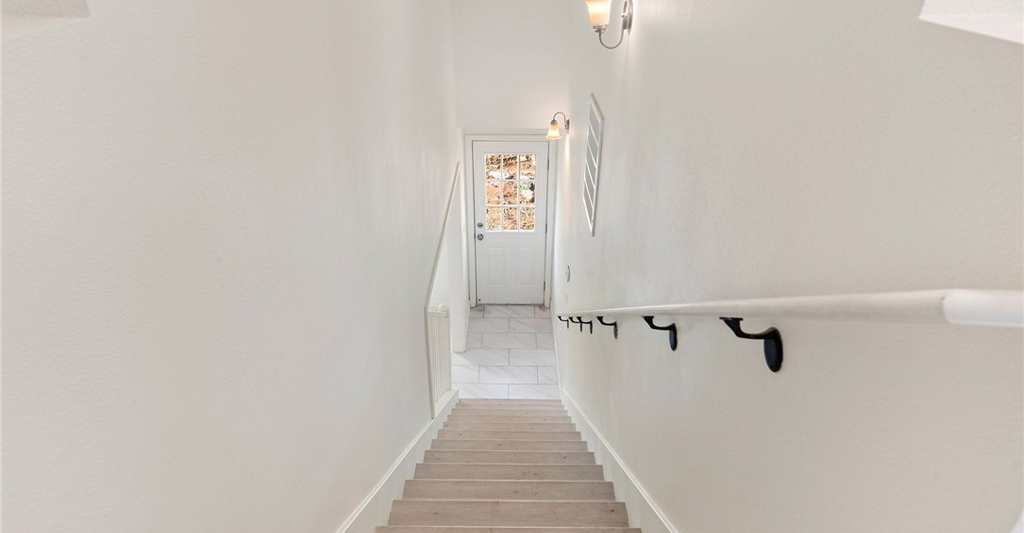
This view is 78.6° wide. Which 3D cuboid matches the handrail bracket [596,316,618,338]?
[{"bbox_3d":[0.441,0.284,2.916,0.098,0.115,0.060,0,29,0],"label":"handrail bracket"}]

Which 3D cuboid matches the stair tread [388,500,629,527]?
[{"bbox_3d":[-0.013,1.056,2.471,0.960,0.030,0.290,0,29,0],"label":"stair tread"}]

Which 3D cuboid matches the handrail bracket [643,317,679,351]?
[{"bbox_3d":[0.442,0.202,1.883,0.098,0.115,0.060,0,29,0],"label":"handrail bracket"}]

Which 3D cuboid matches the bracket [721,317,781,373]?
[{"bbox_3d":[0.442,0.143,1.160,0.098,0.115,0.060,0,29,0],"label":"bracket"}]

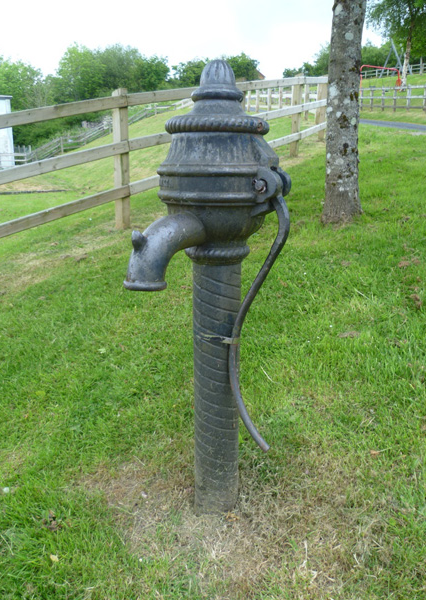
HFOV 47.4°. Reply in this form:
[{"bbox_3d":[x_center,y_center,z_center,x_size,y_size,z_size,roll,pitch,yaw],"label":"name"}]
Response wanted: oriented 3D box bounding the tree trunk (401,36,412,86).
[{"bbox_3d":[10.540,-13.029,26.433,0.500,2.830,0.450,0,12,0],"label":"tree trunk"}]

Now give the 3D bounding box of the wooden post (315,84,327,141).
[{"bbox_3d":[1.935,-3.410,8.695,0.100,1.080,0.100,7,13,29],"label":"wooden post"}]

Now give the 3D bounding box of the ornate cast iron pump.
[{"bbox_3d":[-0.003,0.017,1.449,0.500,1.402,0.480,-9,14,-37],"label":"ornate cast iron pump"}]

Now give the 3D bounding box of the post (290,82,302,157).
[{"bbox_3d":[1.245,-2.726,7.252,0.100,1.120,0.100,7,13,29],"label":"post"}]

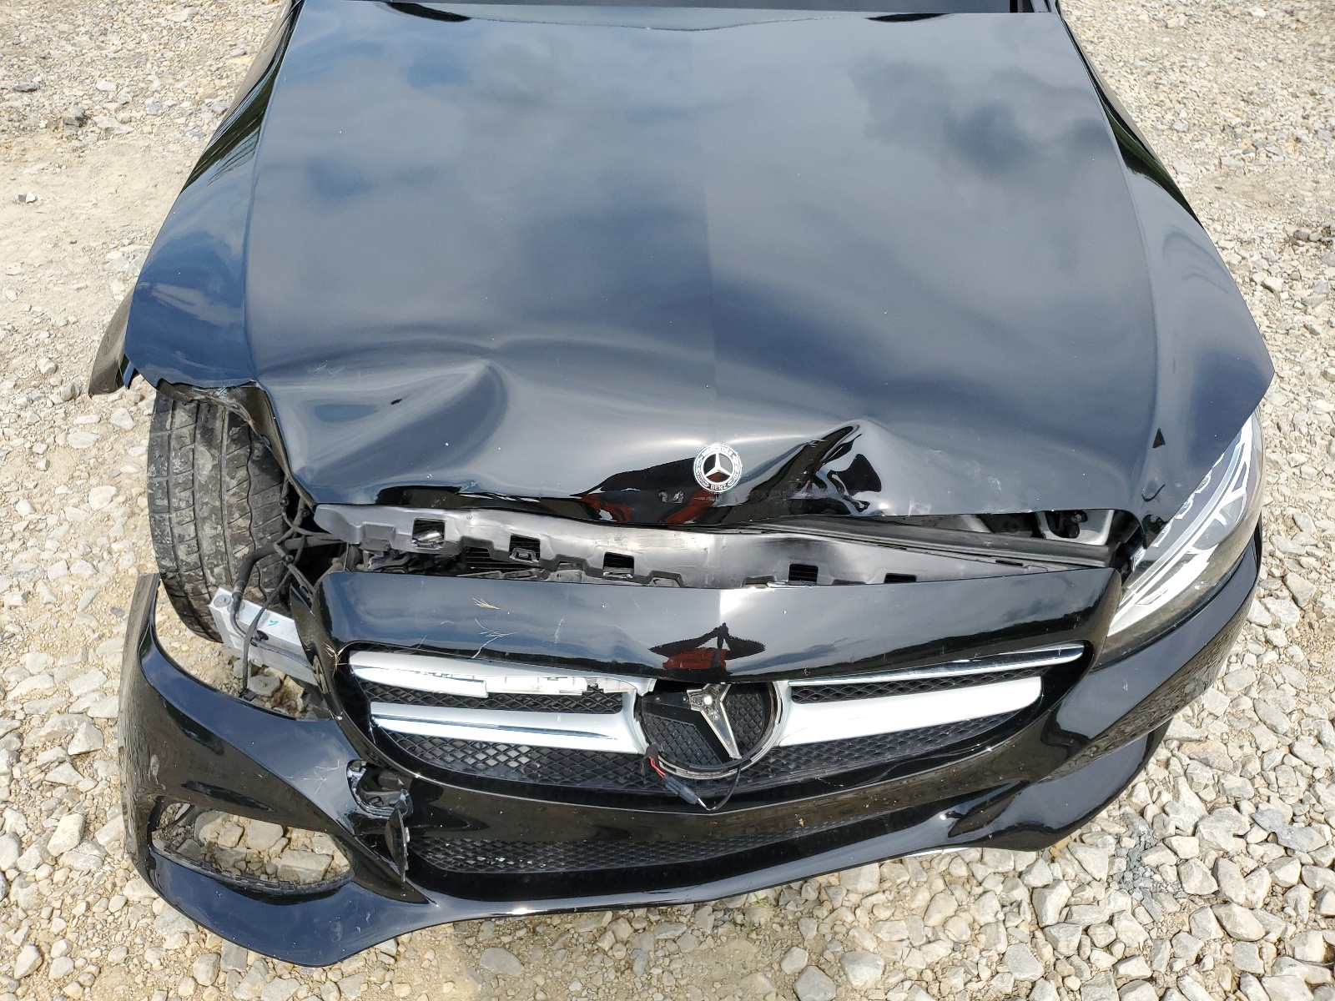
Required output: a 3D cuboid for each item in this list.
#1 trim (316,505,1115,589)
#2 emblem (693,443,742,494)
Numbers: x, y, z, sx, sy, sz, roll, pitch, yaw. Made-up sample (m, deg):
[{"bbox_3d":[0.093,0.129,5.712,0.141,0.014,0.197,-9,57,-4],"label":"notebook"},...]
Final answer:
[{"bbox_3d":[0.063,0.059,1.280,1.000,0.100,0.130,1,42,1],"label":"trim"},{"bbox_3d":[0.059,-0.038,1.180,0.057,0.057,0.008,0,3,3],"label":"emblem"}]

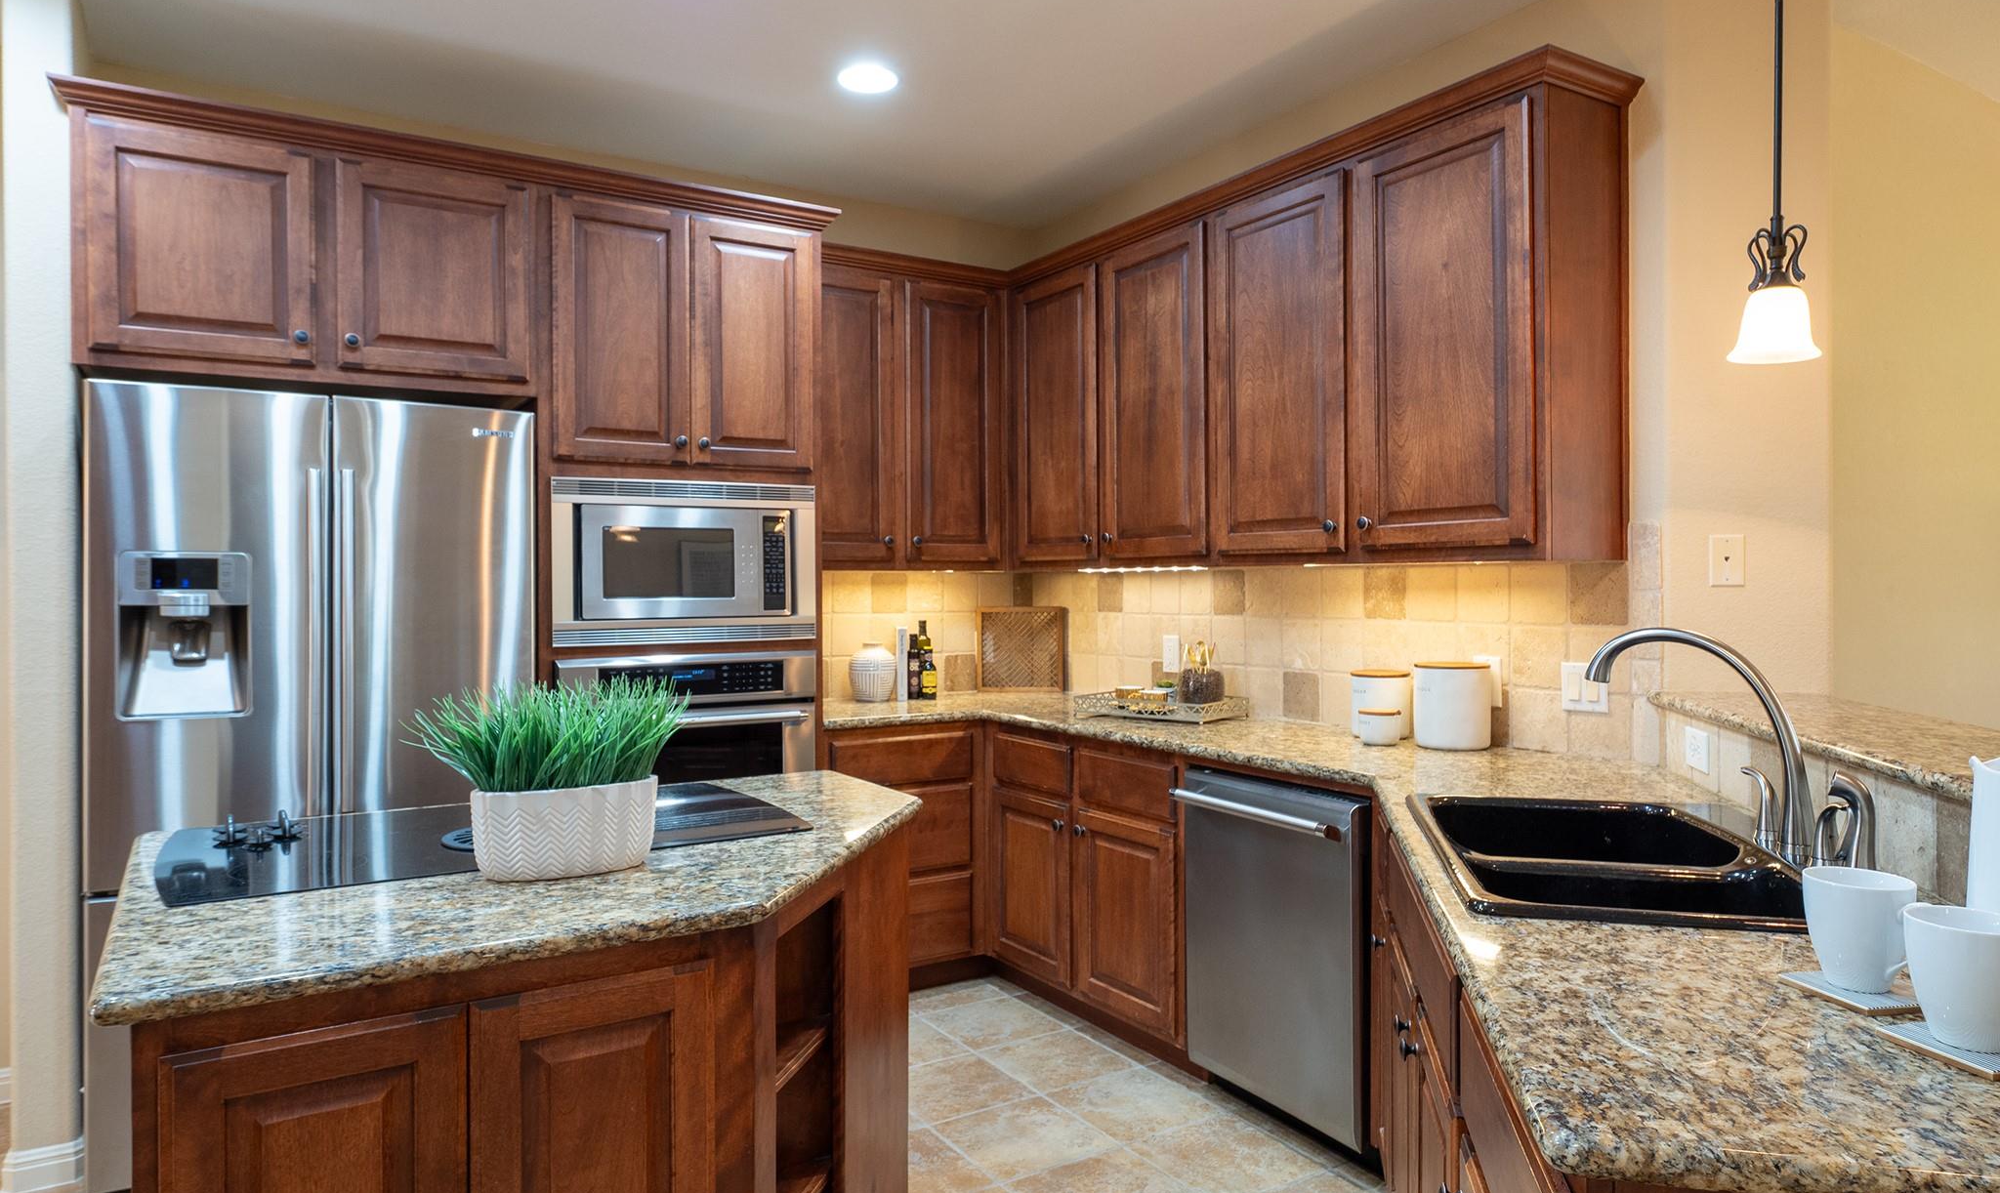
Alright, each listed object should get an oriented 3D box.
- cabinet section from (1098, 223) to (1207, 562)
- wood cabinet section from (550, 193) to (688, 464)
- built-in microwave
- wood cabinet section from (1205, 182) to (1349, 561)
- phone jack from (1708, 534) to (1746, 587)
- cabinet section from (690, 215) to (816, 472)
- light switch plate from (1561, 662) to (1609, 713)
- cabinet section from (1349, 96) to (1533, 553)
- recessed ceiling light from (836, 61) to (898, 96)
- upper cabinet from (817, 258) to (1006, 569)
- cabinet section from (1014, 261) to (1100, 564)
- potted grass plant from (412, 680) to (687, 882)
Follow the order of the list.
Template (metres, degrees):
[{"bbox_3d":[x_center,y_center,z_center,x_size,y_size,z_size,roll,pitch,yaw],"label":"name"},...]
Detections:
[{"bbox_3d":[0.607,-0.608,3.684,0.340,0.990,0.515,-1,1,-33],"label":"cabinet section"},{"bbox_3d":[-1.191,-0.728,3.443,0.377,0.720,0.550,-1,1,-30],"label":"wood cabinet section"},{"bbox_3d":[-0.992,-0.096,3.493,0.753,0.458,0.460,0,0,-31],"label":"built-in microwave"},{"bbox_3d":[0.887,-0.605,3.252,0.340,0.990,0.507,-1,1,-33],"label":"wood cabinet section"},{"bbox_3d":[1.603,-0.078,2.545,0.070,0.115,0.009,0,0,11],"label":"phone jack"},{"bbox_3d":[-0.862,-0.731,3.636,0.382,0.720,0.550,-1,1,-30],"label":"cabinet section"},{"bbox_3d":[1.372,0.214,2.708,0.012,0.116,0.116,0,0,-34],"label":"light switch plate"},{"bbox_3d":[1.169,-0.603,2.817,0.340,0.990,0.509,-1,1,-33],"label":"cabinet section"},{"bbox_3d":[-0.373,-1.448,3.249,0.190,0.030,0.190,0,0,0],"label":"recessed ceiling light"},{"bbox_3d":[-0.400,-0.599,4.103,0.830,1.041,0.331,0,0,-31],"label":"upper cabinet"},{"bbox_3d":[0.331,-0.610,4.110,0.340,0.990,0.511,-1,1,-33],"label":"cabinet section"},{"bbox_3d":[-0.695,0.275,1.760,0.395,0.285,0.240,0,0,-31],"label":"potted grass plant"}]

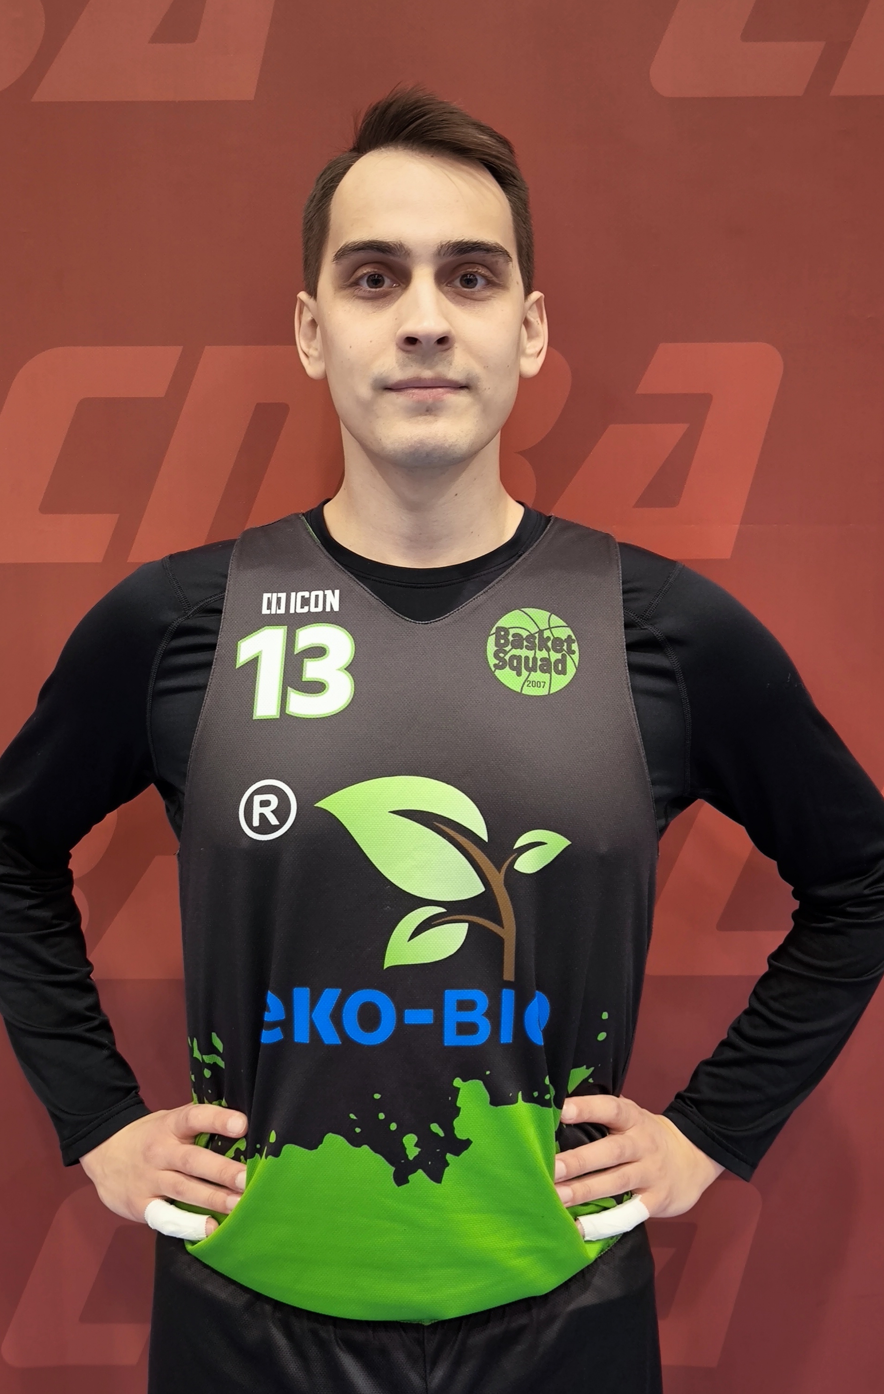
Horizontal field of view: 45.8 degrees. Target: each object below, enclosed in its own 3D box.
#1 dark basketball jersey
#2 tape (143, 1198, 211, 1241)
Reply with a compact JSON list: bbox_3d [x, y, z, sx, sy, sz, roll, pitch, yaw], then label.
[{"bbox_3d":[-0.021,0.167,0.875,0.395,0.630,0.260,0,6,0],"label":"dark basketball jersey"},{"bbox_3d":[-0.223,0.442,0.887,0.058,0.025,0.026,16,12,21],"label":"tape"}]

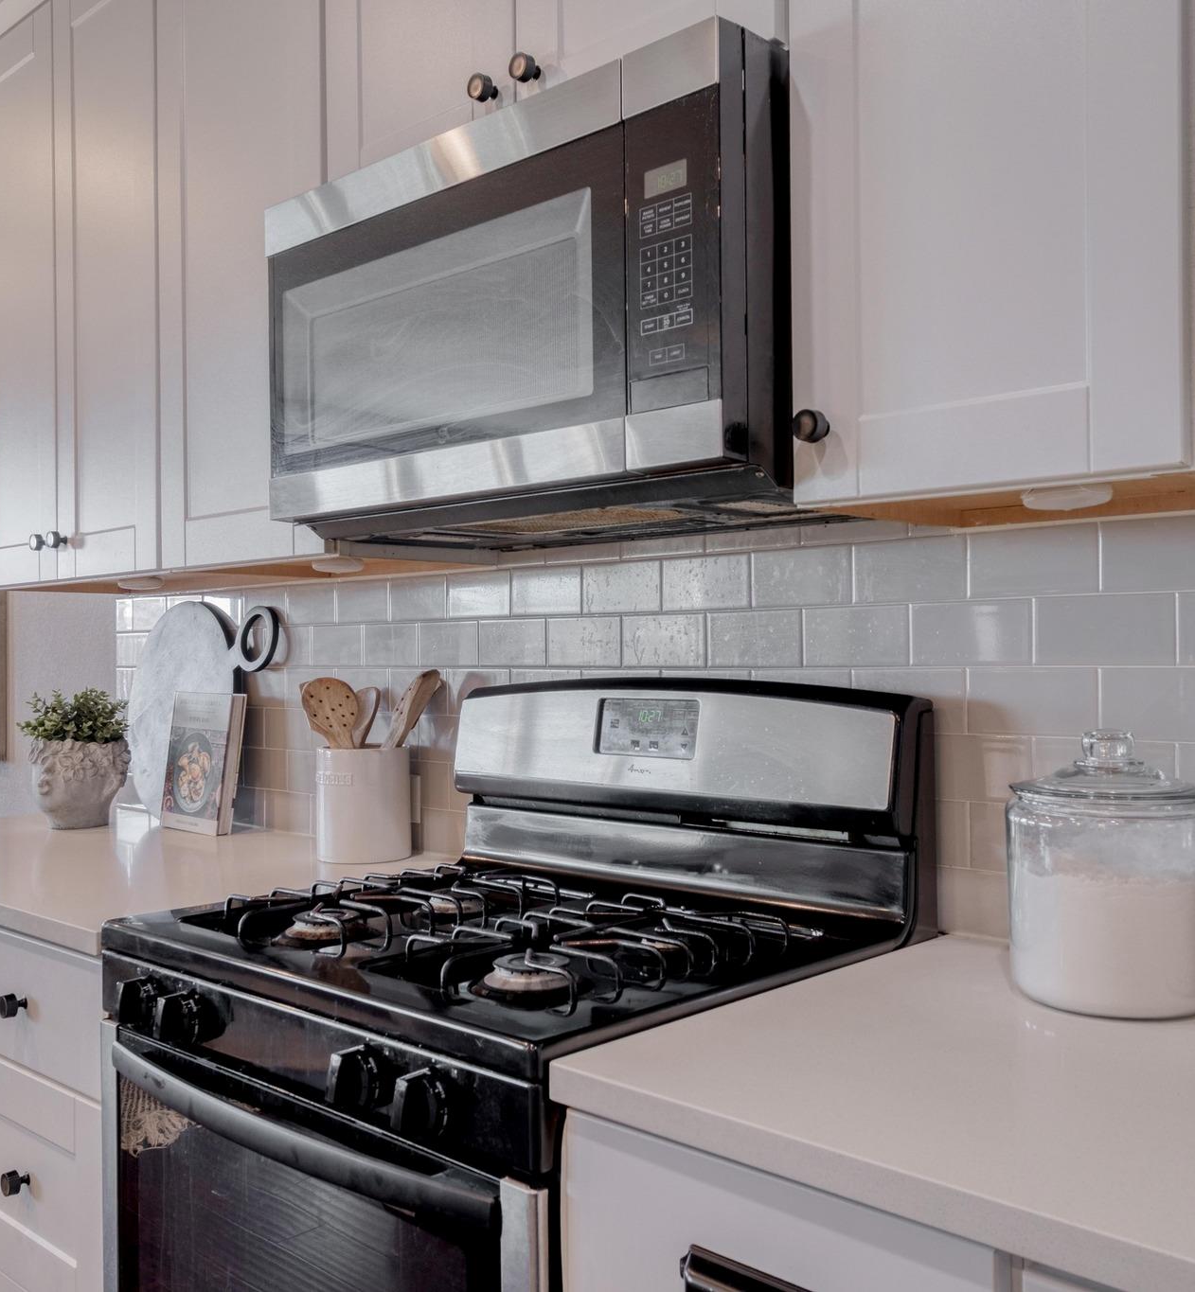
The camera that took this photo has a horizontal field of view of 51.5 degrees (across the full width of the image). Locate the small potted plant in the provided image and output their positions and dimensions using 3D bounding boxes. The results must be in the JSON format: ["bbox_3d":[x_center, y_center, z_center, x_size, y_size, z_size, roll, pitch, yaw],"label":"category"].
[{"bbox_3d":[-1.055,0.224,2.503,0.205,0.282,0.212,-1,-1,30],"label":"small potted plant"}]

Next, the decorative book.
[{"bbox_3d":[-0.770,0.228,2.424,0.184,0.269,0.033,-1,-8,38],"label":"decorative book"}]

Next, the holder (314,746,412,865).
[{"bbox_3d":[-0.394,0.264,2.093,0.156,0.187,0.156,0,-1,0],"label":"holder"}]

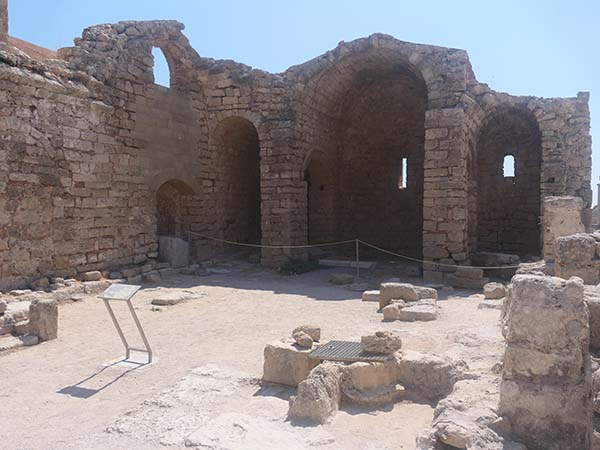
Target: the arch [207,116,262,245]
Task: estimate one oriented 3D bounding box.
[{"bbox_3d":[-2.015,-1.202,14.149,1.680,3.980,0.900,1,2,18],"label":"arch"}]

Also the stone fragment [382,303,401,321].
[{"bbox_3d":[1.487,1.405,7.596,0.268,0.231,0.242,1,3,15],"label":"stone fragment"}]

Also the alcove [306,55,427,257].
[{"bbox_3d":[1.793,-1.383,11.208,2.702,4.539,2.400,0,3,23],"label":"alcove"}]

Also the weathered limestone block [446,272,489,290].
[{"bbox_3d":[3.120,1.054,8.683,0.740,0.220,0.420,0,3,23],"label":"weathered limestone block"}]

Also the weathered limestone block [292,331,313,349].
[{"bbox_3d":[0.033,1.221,4.978,0.177,0.142,0.150,1,3,25],"label":"weathered limestone block"}]

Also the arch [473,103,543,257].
[{"bbox_3d":[4.155,-0.795,9.479,1.270,2.995,1.000,0,3,23],"label":"arch"}]

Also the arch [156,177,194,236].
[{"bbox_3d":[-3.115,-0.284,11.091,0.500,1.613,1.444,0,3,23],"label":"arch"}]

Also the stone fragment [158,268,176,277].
[{"bbox_3d":[-3.355,1.206,11.901,0.400,0.150,0.300,1,2,18],"label":"stone fragment"}]

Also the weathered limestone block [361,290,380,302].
[{"bbox_3d":[1.366,1.318,8.873,0.430,0.140,0.380,1,2,18],"label":"weathered limestone block"}]

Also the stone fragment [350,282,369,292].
[{"bbox_3d":[1.249,1.330,9.978,0.384,0.142,0.307,1,3,15],"label":"stone fragment"}]

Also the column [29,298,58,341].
[{"bbox_3d":[-3.403,1.236,6.245,0.310,0.510,0.260,-1,2,-19],"label":"column"}]

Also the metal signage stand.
[{"bbox_3d":[-1.868,1.084,5.064,0.345,0.876,0.367,1,2,21],"label":"metal signage stand"}]

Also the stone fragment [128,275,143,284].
[{"bbox_3d":[-3.756,1.227,10.736,0.260,0.190,0.280,1,2,18],"label":"stone fragment"}]

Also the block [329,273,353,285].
[{"bbox_3d":[0.823,1.067,9.331,0.440,0.190,0.330,0,3,23],"label":"block"}]

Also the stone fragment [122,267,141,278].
[{"bbox_3d":[-3.562,1.013,9.903,0.360,0.200,0.280,0,3,23],"label":"stone fragment"}]

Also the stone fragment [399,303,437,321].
[{"bbox_3d":[1.837,1.365,7.338,0.520,0.155,0.400,0,2,9],"label":"stone fragment"}]

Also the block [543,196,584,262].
[{"bbox_3d":[4.923,0.206,8.756,0.670,1.425,0.500,1,2,18],"label":"block"}]

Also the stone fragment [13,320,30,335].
[{"bbox_3d":[-3.912,1.457,6.616,0.234,0.146,0.199,-1,3,-25],"label":"stone fragment"}]

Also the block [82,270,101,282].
[{"bbox_3d":[-4.566,1.141,10.344,0.360,0.190,0.280,1,2,18],"label":"block"}]

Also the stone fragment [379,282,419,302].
[{"bbox_3d":[1.702,1.213,8.013,0.620,0.410,0.360,0,2,9],"label":"stone fragment"}]

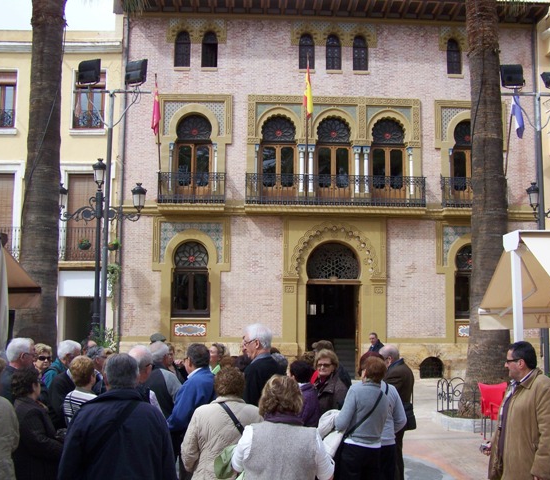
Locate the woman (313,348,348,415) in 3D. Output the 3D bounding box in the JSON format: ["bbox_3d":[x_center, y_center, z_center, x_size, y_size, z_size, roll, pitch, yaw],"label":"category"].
[{"bbox_3d":[0.474,1.804,6.416,0.460,1.600,0.300,-2,-7,23],"label":"woman"}]

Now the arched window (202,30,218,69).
[{"bbox_3d":[-2.206,-6.447,23.776,0.539,1.265,0.200,1,-7,-3],"label":"arched window"}]

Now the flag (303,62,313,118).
[{"bbox_3d":[1.061,-4.711,22.252,0.318,1.813,0.300,1,-7,-3],"label":"flag"}]

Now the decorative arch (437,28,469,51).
[{"bbox_3d":[6.184,-6.925,24.205,1.086,0.933,0.200,1,-7,-3],"label":"decorative arch"}]

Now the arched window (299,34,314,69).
[{"bbox_3d":[1.091,-6.428,23.961,0.514,1.275,0.200,1,-7,-3],"label":"arched window"}]

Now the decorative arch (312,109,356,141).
[{"bbox_3d":[2.125,-4.178,25.308,1.632,1.224,0.250,1,-7,-3],"label":"decorative arch"}]

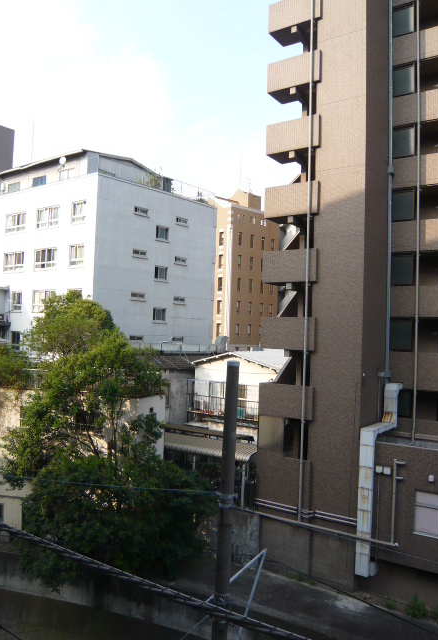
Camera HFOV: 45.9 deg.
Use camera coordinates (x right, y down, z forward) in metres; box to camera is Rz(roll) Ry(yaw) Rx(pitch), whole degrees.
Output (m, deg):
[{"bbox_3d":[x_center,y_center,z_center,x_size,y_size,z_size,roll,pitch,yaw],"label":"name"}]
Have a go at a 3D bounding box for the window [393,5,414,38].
[{"bbox_3d":[8.230,-13.353,23.119,0.973,1.346,0.120,0,-3,33],"label":"window"}]

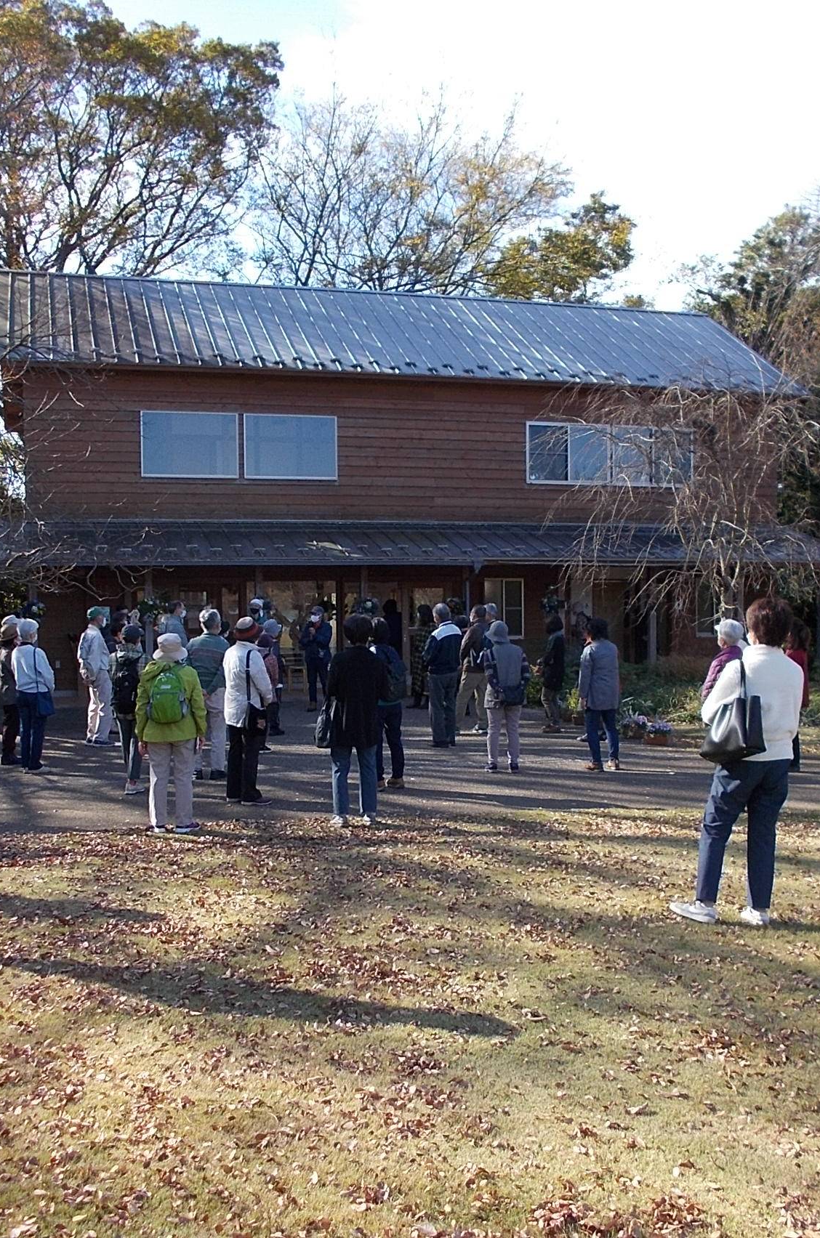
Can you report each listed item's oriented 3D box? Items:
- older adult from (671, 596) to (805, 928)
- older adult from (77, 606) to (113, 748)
[{"bbox_3d":[1.593,0.686,5.970,0.520,1.590,0.420,-1,1,-30],"label":"older adult"},{"bbox_3d":[-3.850,0.704,15.200,0.350,1.700,0.460,-1,1,-37],"label":"older adult"}]

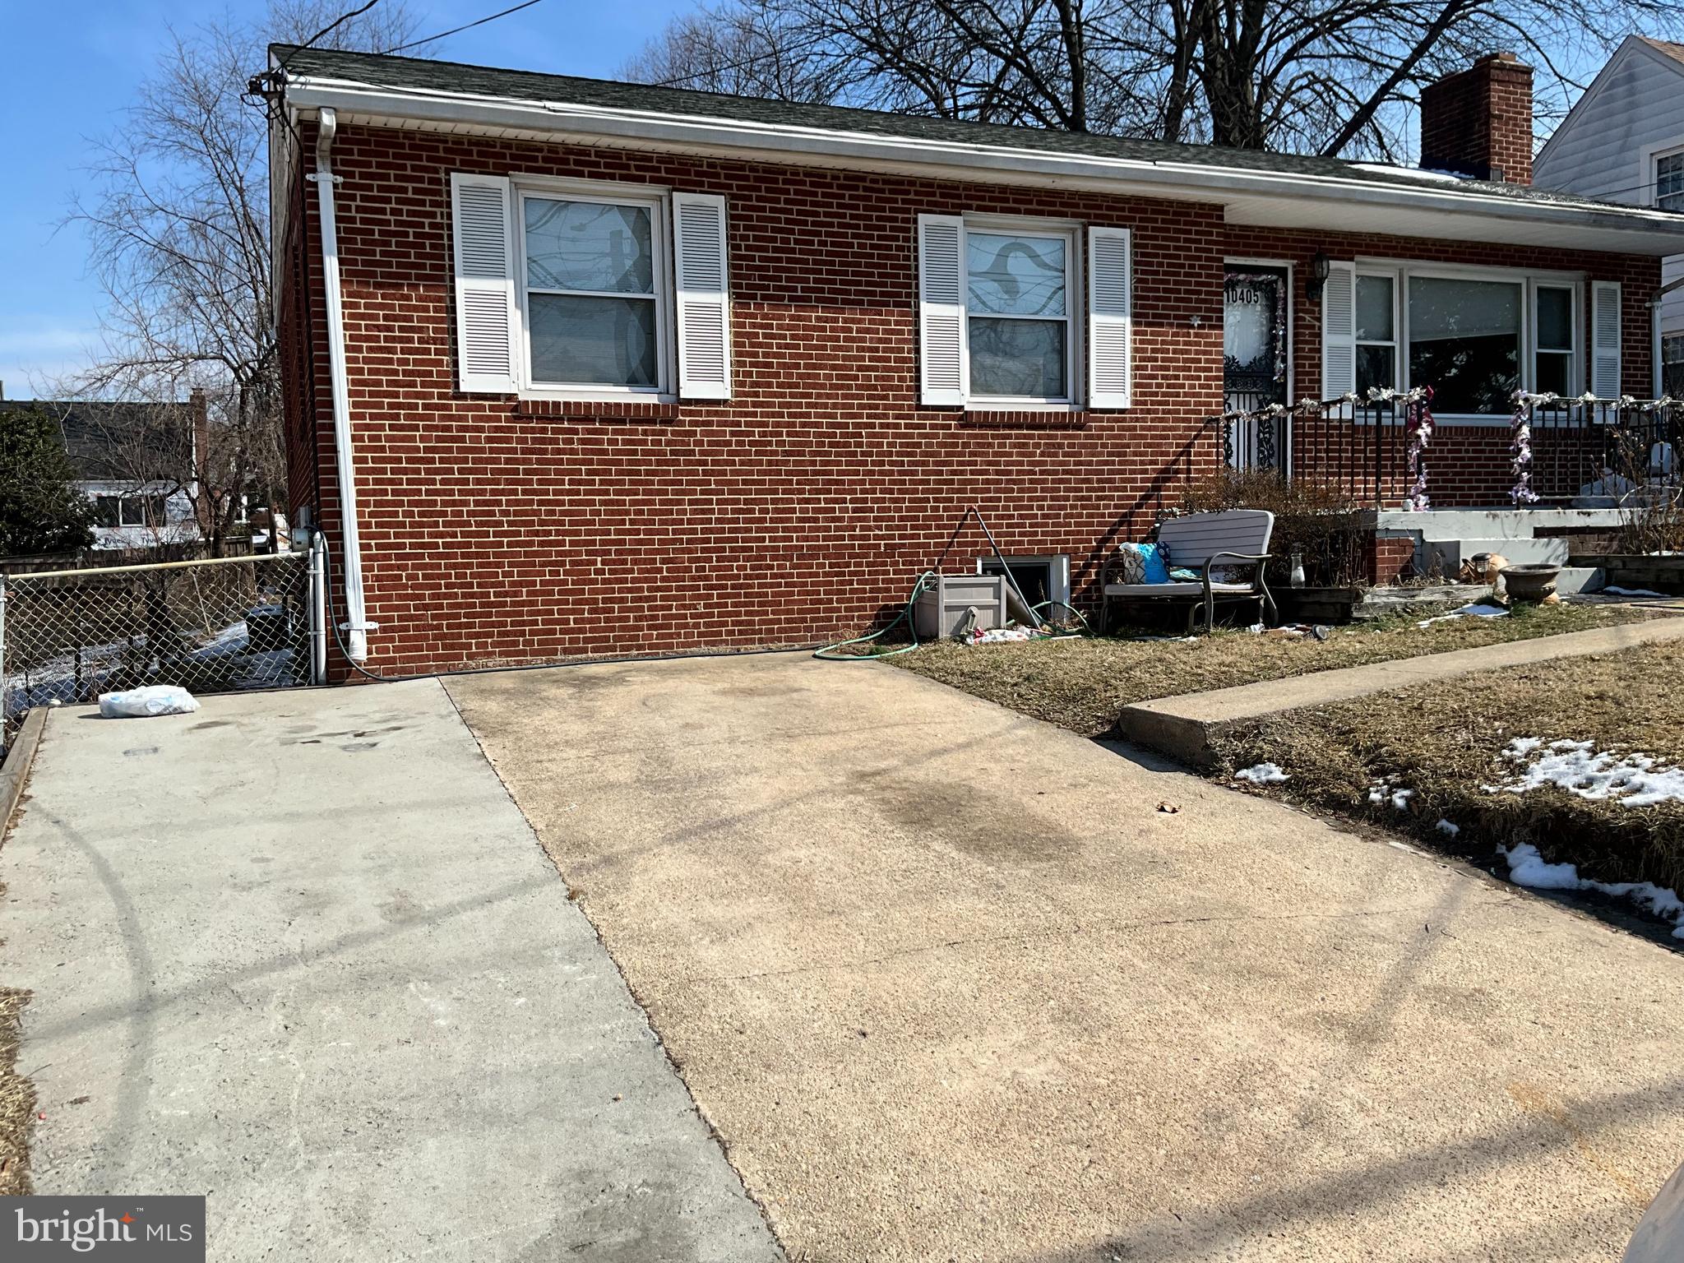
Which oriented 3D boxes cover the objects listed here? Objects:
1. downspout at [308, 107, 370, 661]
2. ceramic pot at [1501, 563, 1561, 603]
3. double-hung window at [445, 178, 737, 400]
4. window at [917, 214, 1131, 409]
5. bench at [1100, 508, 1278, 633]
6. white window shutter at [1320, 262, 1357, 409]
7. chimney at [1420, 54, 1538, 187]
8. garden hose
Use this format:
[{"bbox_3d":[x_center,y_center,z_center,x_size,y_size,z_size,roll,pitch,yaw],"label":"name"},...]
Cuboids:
[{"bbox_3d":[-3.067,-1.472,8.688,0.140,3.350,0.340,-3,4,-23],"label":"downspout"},{"bbox_3d":[4.516,-0.306,9.250,0.400,0.250,0.400,-1,4,0],"label":"ceramic pot"},{"bbox_3d":[-1.649,-2.274,9.448,1.850,1.440,0.120,-3,4,-23],"label":"double-hung window"},{"bbox_3d":[1.414,-2.413,10.772,1.850,1.440,0.120,-3,4,-23],"label":"window"},{"bbox_3d":[2.590,-0.437,10.580,0.680,0.870,1.200,-4,4,-30],"label":"bench"},{"bbox_3d":[4.484,-2.622,12.728,0.370,1.390,0.045,-3,4,-23],"label":"white window shutter"},{"bbox_3d":[7.170,-5.687,15.953,0.660,1.450,1.000,-3,4,-23],"label":"chimney"},{"bbox_3d":[0.246,-0.120,9.947,0.980,0.560,0.500,-3,4,-23],"label":"garden hose"}]

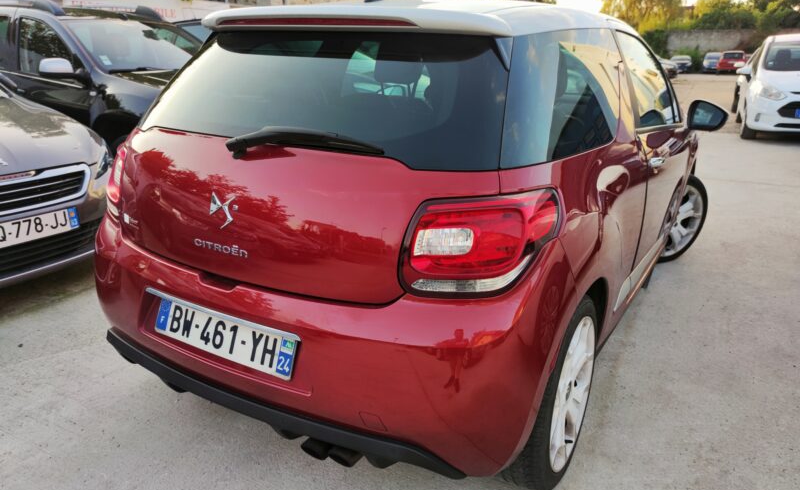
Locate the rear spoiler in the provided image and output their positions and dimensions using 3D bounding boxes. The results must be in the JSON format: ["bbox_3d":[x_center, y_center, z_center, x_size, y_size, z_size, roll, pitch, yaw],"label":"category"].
[{"bbox_3d":[-0.223,-0.653,1.608,1.130,0.100,0.280,12,20,30],"label":"rear spoiler"}]

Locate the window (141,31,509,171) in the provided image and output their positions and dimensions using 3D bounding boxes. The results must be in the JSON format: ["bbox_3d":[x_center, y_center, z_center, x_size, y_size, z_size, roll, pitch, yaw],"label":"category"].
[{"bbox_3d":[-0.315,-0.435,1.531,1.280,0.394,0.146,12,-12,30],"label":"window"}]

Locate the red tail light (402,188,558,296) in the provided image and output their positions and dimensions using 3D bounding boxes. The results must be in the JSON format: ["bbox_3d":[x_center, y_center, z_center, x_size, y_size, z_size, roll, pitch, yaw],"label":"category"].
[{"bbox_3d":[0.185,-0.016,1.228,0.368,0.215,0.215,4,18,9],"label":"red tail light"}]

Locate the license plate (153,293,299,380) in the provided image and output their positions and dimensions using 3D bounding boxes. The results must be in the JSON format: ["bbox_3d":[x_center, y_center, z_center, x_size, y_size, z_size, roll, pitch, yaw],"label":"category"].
[{"bbox_3d":[-0.482,0.236,1.488,0.520,0.110,0.015,12,5,30],"label":"license plate"}]

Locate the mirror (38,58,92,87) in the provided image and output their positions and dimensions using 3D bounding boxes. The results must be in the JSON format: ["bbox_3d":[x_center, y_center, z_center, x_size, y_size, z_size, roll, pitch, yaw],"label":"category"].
[{"bbox_3d":[-2.714,-1.399,4.500,0.200,0.190,0.280,12,21,30],"label":"mirror"}]

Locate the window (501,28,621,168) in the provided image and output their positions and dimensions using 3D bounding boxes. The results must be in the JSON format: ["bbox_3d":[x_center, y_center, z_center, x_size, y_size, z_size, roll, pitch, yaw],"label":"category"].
[{"bbox_3d":[0.512,-0.449,1.556,0.110,0.375,0.930,-3,13,39],"label":"window"}]

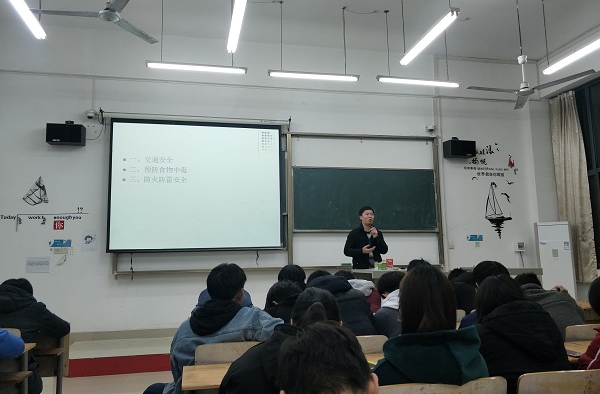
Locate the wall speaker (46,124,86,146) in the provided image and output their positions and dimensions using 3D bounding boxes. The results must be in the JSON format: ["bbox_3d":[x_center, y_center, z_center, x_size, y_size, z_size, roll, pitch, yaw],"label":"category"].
[{"bbox_3d":[-3.164,-0.835,5.880,0.432,0.251,0.187,1,-8,-12],"label":"wall speaker"}]

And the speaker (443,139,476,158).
[{"bbox_3d":[2.758,-0.811,7.476,0.450,0.270,0.250,0,-2,-10],"label":"speaker"}]

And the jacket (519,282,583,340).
[{"bbox_3d":[1.518,0.841,2.769,0.470,0.580,0.450,1,-8,-13],"label":"jacket"}]

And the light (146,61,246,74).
[{"bbox_3d":[-1.278,-1.603,5.416,1.228,0.070,0.090,1,-8,-13],"label":"light"}]

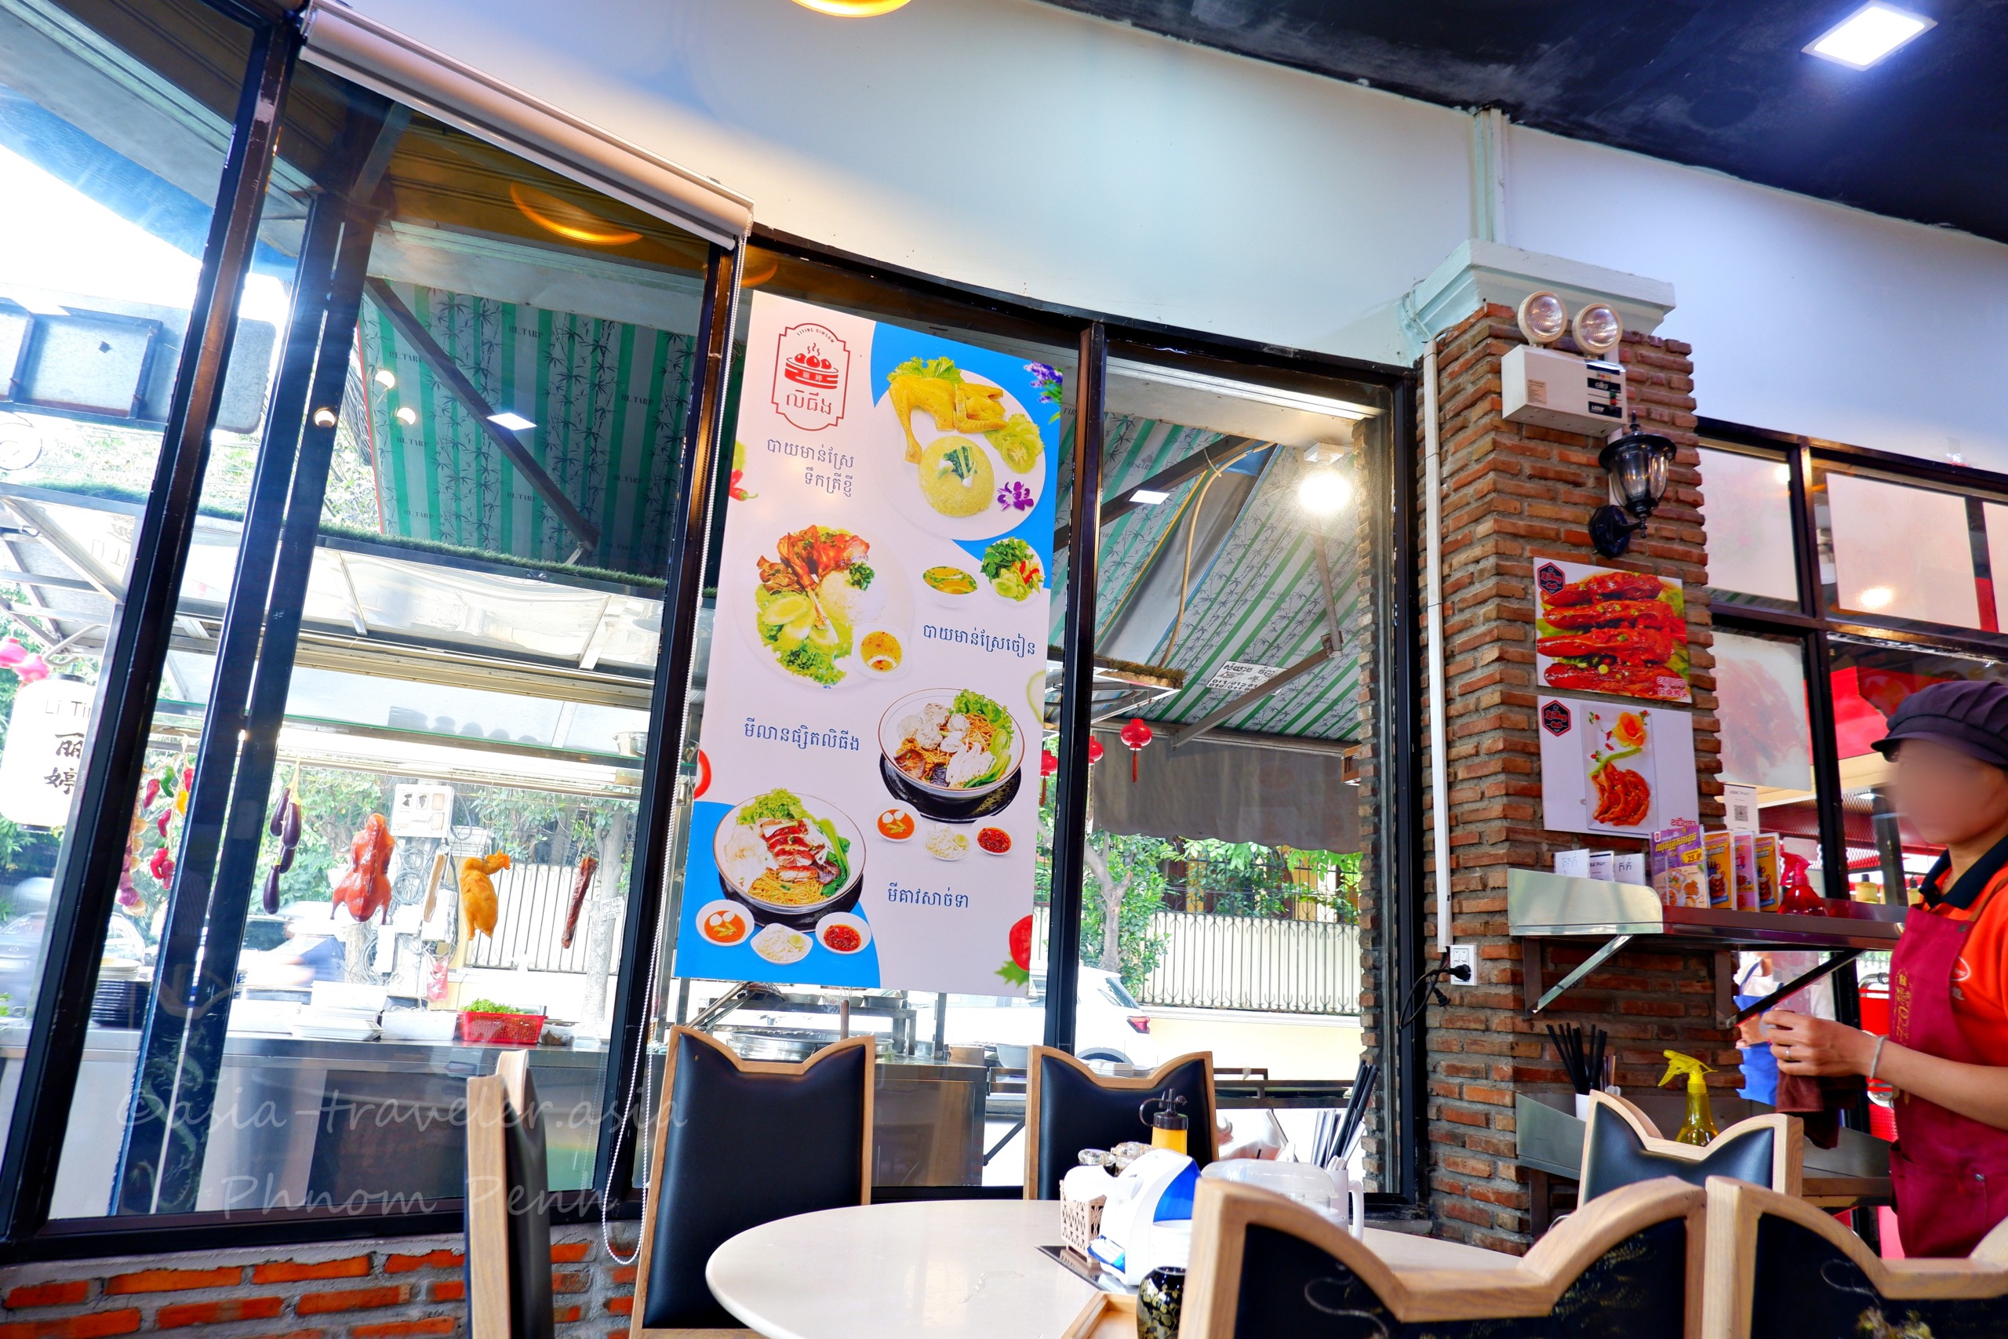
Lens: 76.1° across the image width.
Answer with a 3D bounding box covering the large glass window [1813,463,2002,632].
[{"bbox_3d":[2.563,-0.328,3.582,0.680,0.489,0.050,6,-14,-12],"label":"large glass window"}]

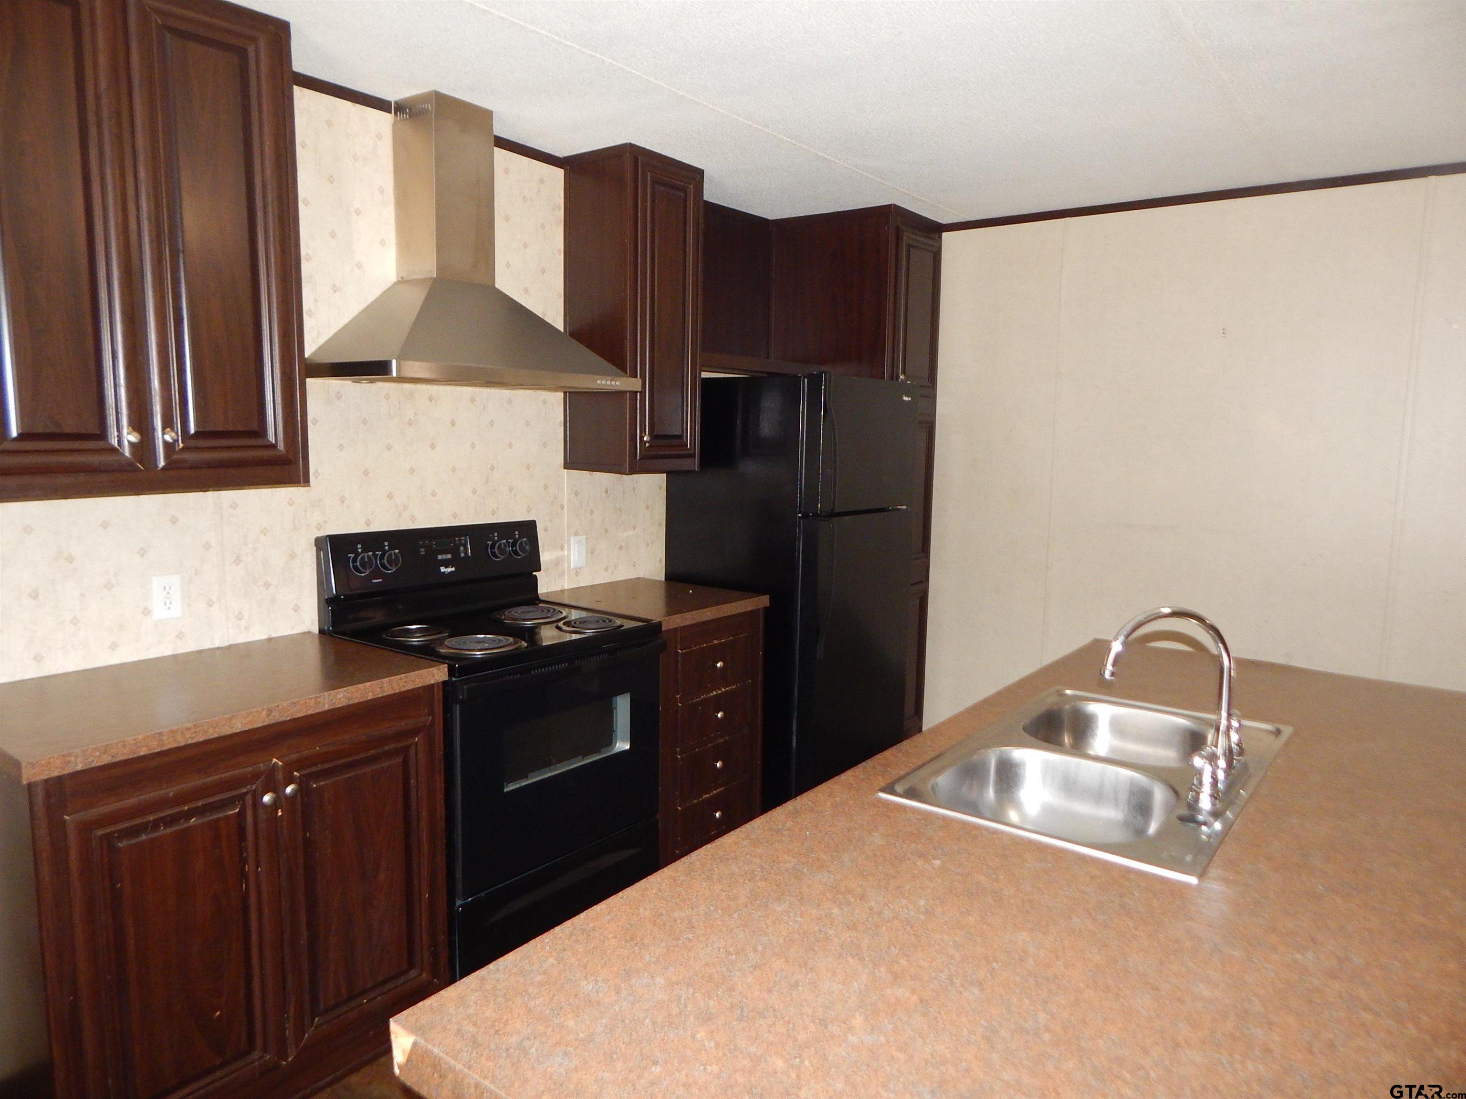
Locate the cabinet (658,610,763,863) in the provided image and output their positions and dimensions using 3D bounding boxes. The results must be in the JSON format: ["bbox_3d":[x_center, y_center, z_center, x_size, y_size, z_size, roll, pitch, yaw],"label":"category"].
[{"bbox_3d":[-0.302,0.634,3.336,0.592,0.875,0.570,6,9,37],"label":"cabinet"}]

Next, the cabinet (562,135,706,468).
[{"bbox_3d":[-0.344,-0.808,3.287,0.327,1.061,0.378,6,9,37],"label":"cabinet"}]

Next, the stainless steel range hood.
[{"bbox_3d":[-0.723,-0.867,2.645,0.482,0.804,0.870,6,9,37],"label":"stainless steel range hood"}]

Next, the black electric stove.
[{"bbox_3d":[-0.674,0.545,2.751,0.670,1.180,0.757,6,9,37],"label":"black electric stove"}]

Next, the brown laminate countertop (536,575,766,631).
[{"bbox_3d":[-0.287,0.181,3.276,0.613,0.038,0.580,6,9,37],"label":"brown laminate countertop"}]

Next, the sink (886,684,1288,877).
[{"bbox_3d":[0.678,0.463,1.685,0.464,0.179,0.850,6,9,37],"label":"sink"}]

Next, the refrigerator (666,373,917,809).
[{"bbox_3d":[0.231,0.185,3.726,0.730,1.693,0.701,6,9,37],"label":"refrigerator"}]

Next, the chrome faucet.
[{"bbox_3d":[0.743,0.245,1.583,0.235,0.284,0.295,6,9,37],"label":"chrome faucet"}]

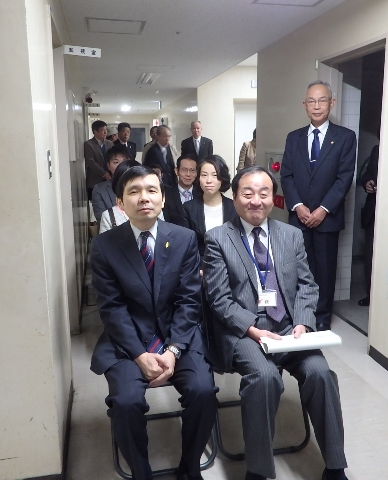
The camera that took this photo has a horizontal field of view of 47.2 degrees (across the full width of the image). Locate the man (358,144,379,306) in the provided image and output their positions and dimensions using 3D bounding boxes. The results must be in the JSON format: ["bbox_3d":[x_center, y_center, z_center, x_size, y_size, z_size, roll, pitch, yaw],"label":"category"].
[{"bbox_3d":[1.523,-0.304,3.430,0.500,1.680,0.330,8,15,37],"label":"man"}]

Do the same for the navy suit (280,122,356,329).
[{"bbox_3d":[0.885,-0.106,3.108,0.500,1.384,0.310,4,13,23],"label":"navy suit"}]

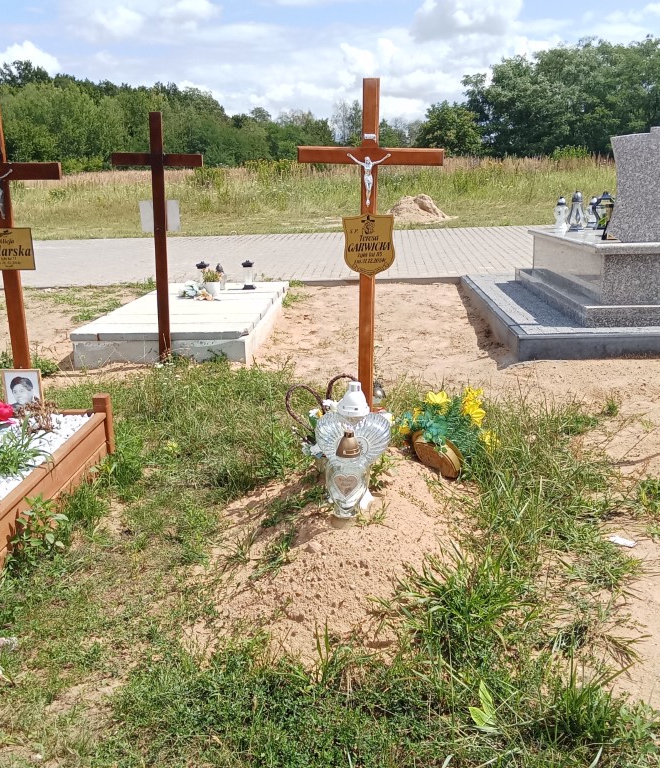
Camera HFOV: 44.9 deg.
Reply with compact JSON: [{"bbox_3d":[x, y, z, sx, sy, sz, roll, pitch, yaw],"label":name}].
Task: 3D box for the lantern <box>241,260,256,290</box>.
[{"bbox_3d":[-0.760,-1.024,7.460,0.120,0.252,0.120,-1,15,0],"label":"lantern"}]

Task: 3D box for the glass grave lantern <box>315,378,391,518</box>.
[{"bbox_3d":[0.072,0.211,2.600,0.243,0.439,0.150,-1,14,4],"label":"glass grave lantern"}]

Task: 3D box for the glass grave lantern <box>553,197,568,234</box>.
[{"bbox_3d":[1.934,-1.404,6.650,0.122,0.290,0.122,-1,14,4],"label":"glass grave lantern"}]

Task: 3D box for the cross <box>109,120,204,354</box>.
[{"bbox_3d":[-1.040,-0.872,4.880,0.555,1.494,0.060,1,15,4],"label":"cross"}]

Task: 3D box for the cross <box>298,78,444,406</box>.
[{"bbox_3d":[0.186,-0.580,3.707,0.656,1.574,0.070,1,15,7],"label":"cross"}]

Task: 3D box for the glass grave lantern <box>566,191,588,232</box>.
[{"bbox_3d":[2.069,-1.437,6.650,0.160,0.330,0.160,-1,14,4],"label":"glass grave lantern"}]

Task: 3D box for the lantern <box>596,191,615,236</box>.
[{"bbox_3d":[2.387,-1.496,6.888,0.200,0.311,0.200,-1,15,0],"label":"lantern"}]

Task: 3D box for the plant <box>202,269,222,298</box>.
[{"bbox_3d":[-0.956,-0.817,6.450,0.140,0.222,0.140,-1,14,4],"label":"plant"}]

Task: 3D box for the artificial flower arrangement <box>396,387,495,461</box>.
[{"bbox_3d":[0.460,0.175,3.150,0.280,0.320,0.290,-52,7,-27],"label":"artificial flower arrangement"}]

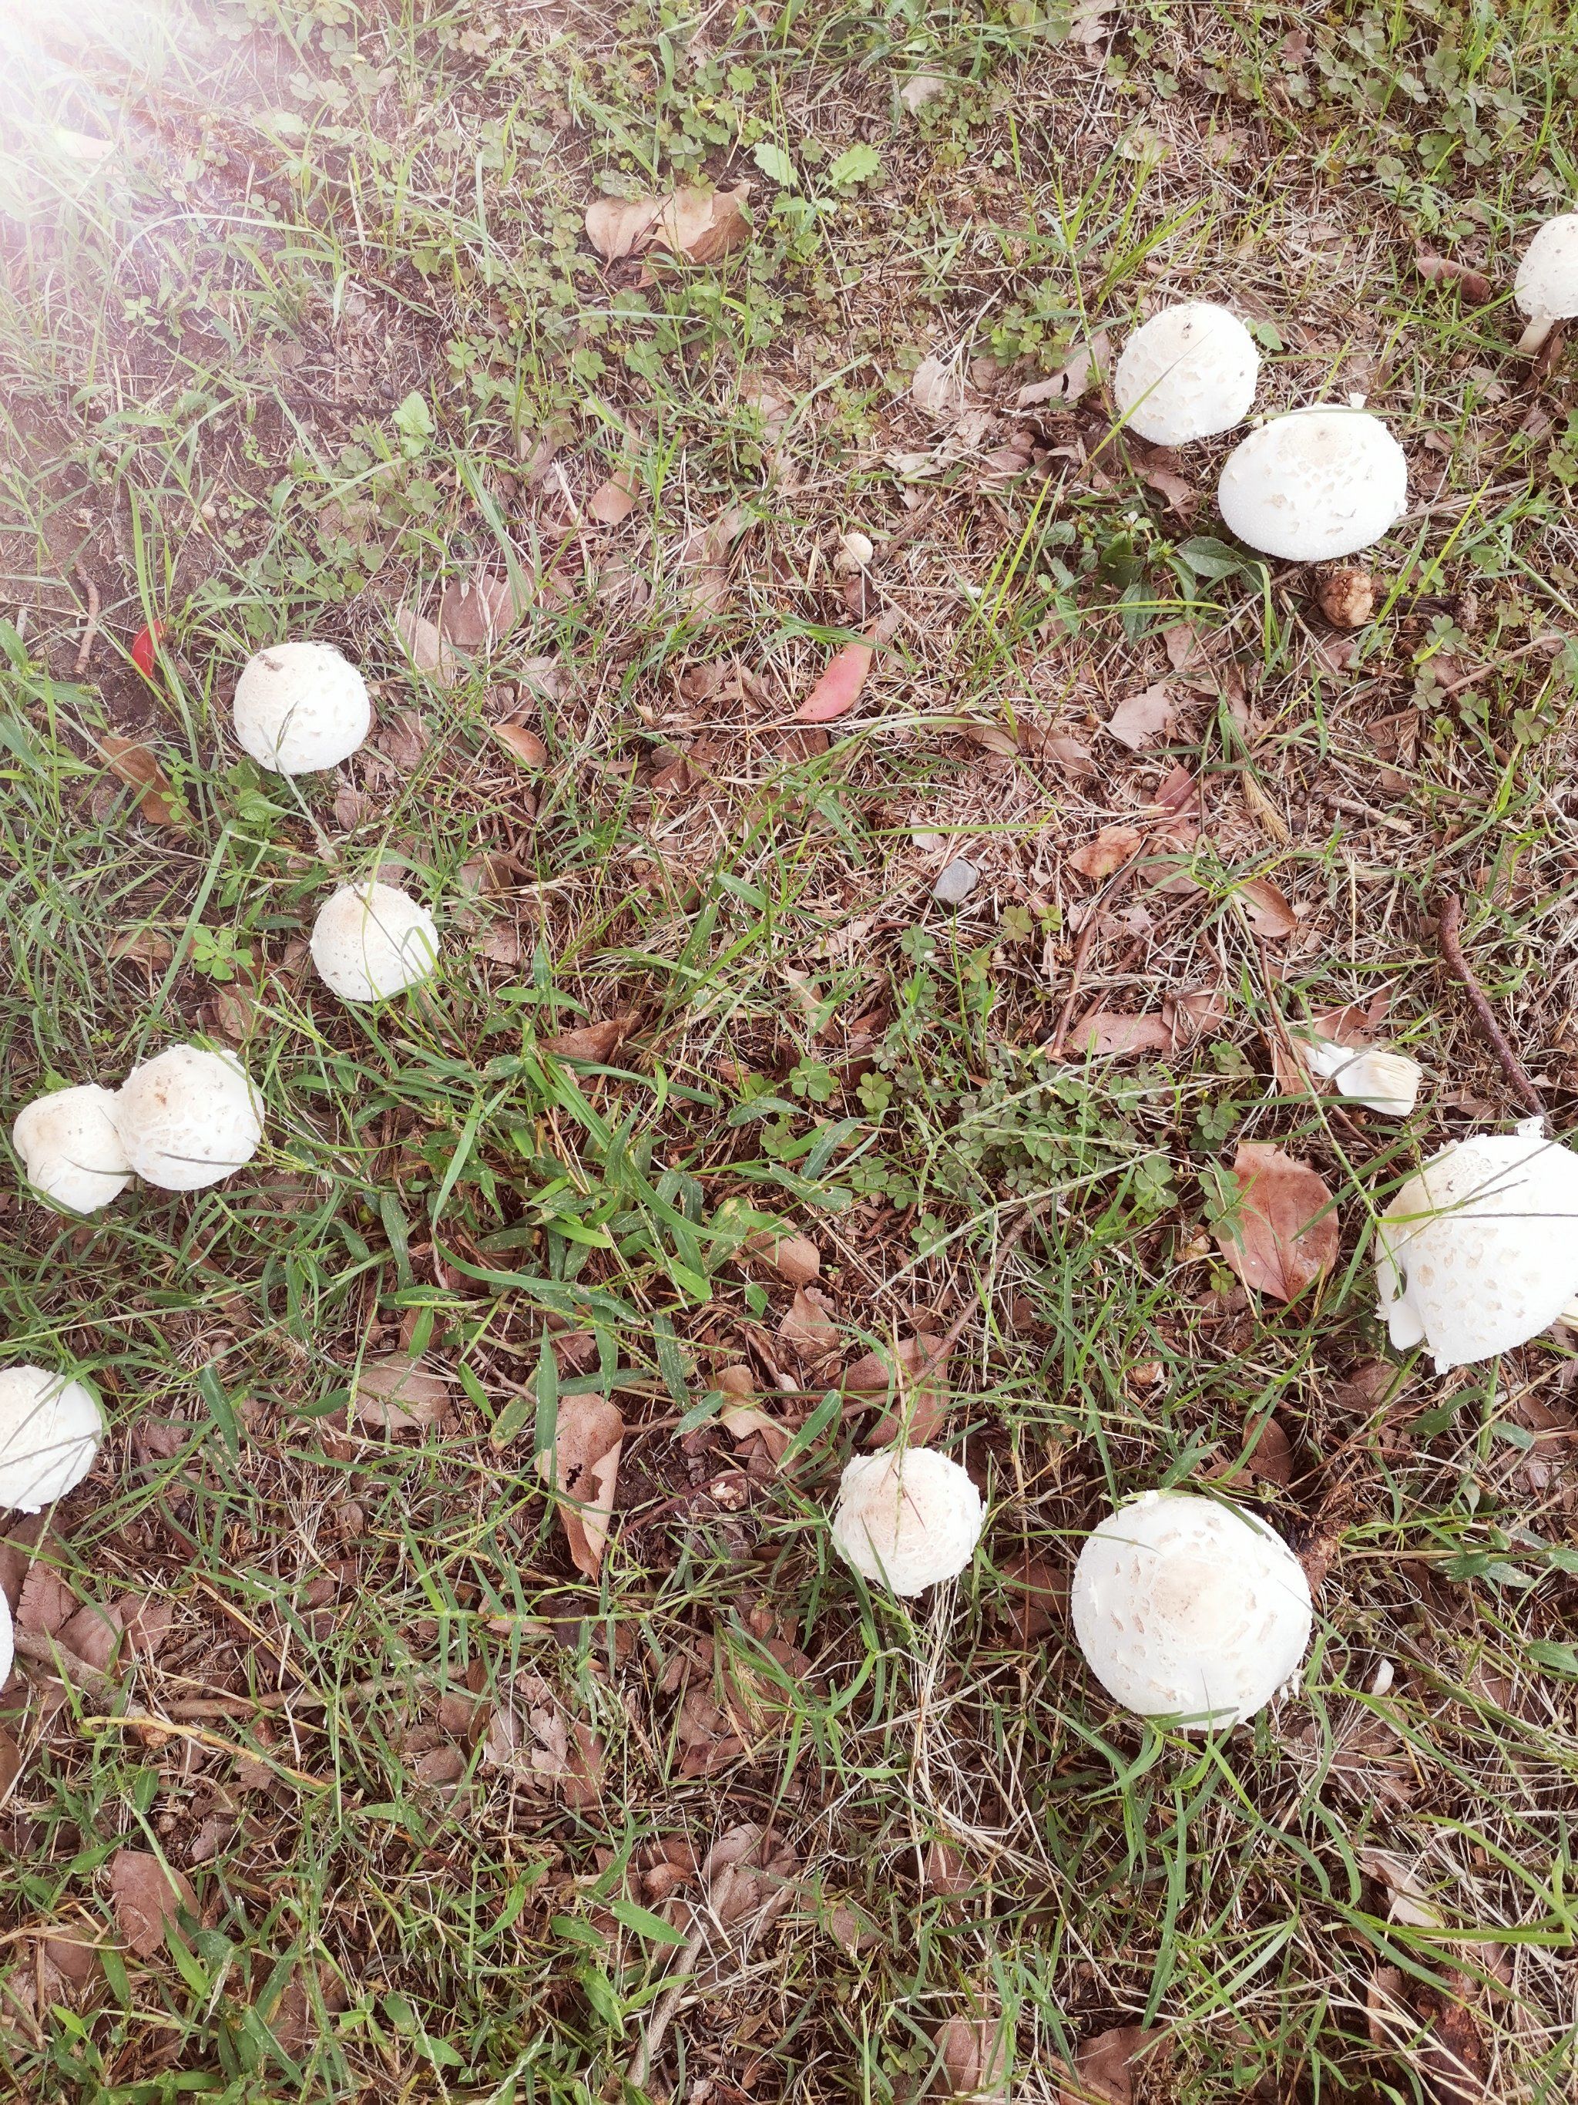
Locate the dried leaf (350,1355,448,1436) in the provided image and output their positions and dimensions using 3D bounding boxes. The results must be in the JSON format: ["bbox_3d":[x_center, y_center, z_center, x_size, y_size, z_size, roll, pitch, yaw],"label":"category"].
[{"bbox_3d":[-0.199,0.173,0.809,0.045,0.014,0.042,-23,63,-9],"label":"dried leaf"}]

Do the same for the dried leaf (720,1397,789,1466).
[{"bbox_3d":[-0.018,0.202,0.840,0.022,0.014,0.044,-33,67,-10],"label":"dried leaf"}]

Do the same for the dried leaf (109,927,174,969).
[{"bbox_3d":[-0.346,-0.057,0.852,0.033,0.009,0.022,14,63,7],"label":"dried leaf"}]

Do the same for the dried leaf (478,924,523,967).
[{"bbox_3d":[-0.182,-0.068,0.999,0.028,0.010,0.030,0,61,0],"label":"dried leaf"}]

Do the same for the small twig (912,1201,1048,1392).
[{"bbox_3d":[0.091,0.114,0.752,0.005,0.008,0.114,32,67,16],"label":"small twig"}]

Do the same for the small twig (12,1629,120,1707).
[{"bbox_3d":[-0.375,0.317,0.818,0.071,0.011,0.016,20,68,13],"label":"small twig"}]

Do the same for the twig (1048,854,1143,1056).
[{"bbox_3d":[0.185,-0.060,0.951,0.006,0.008,0.148,21,69,13],"label":"twig"}]

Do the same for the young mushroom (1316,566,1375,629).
[{"bbox_3d":[0.396,-0.324,1.127,0.041,0.043,0.041,0,61,0],"label":"young mushroom"}]

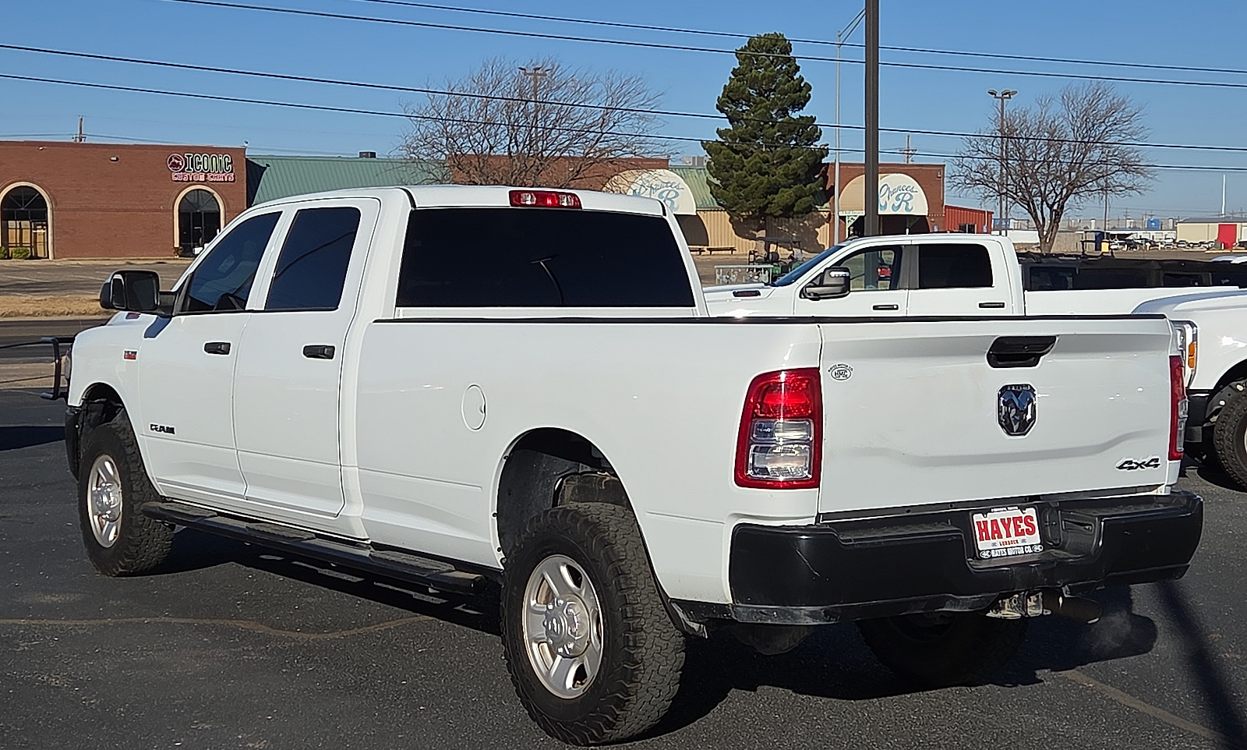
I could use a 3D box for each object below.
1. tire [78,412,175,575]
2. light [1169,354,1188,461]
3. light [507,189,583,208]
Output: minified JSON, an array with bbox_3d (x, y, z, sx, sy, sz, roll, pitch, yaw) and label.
[{"bbox_3d":[-2.652,0.652,10.208,0.280,0.825,0.830,-2,4,-36],"label":"tire"},{"bbox_3d":[1.952,0.112,6.872,0.180,0.375,0.190,-2,4,-36],"label":"light"},{"bbox_3d":[-0.343,-0.750,8.192,0.350,0.070,0.060,-2,4,-35],"label":"light"}]

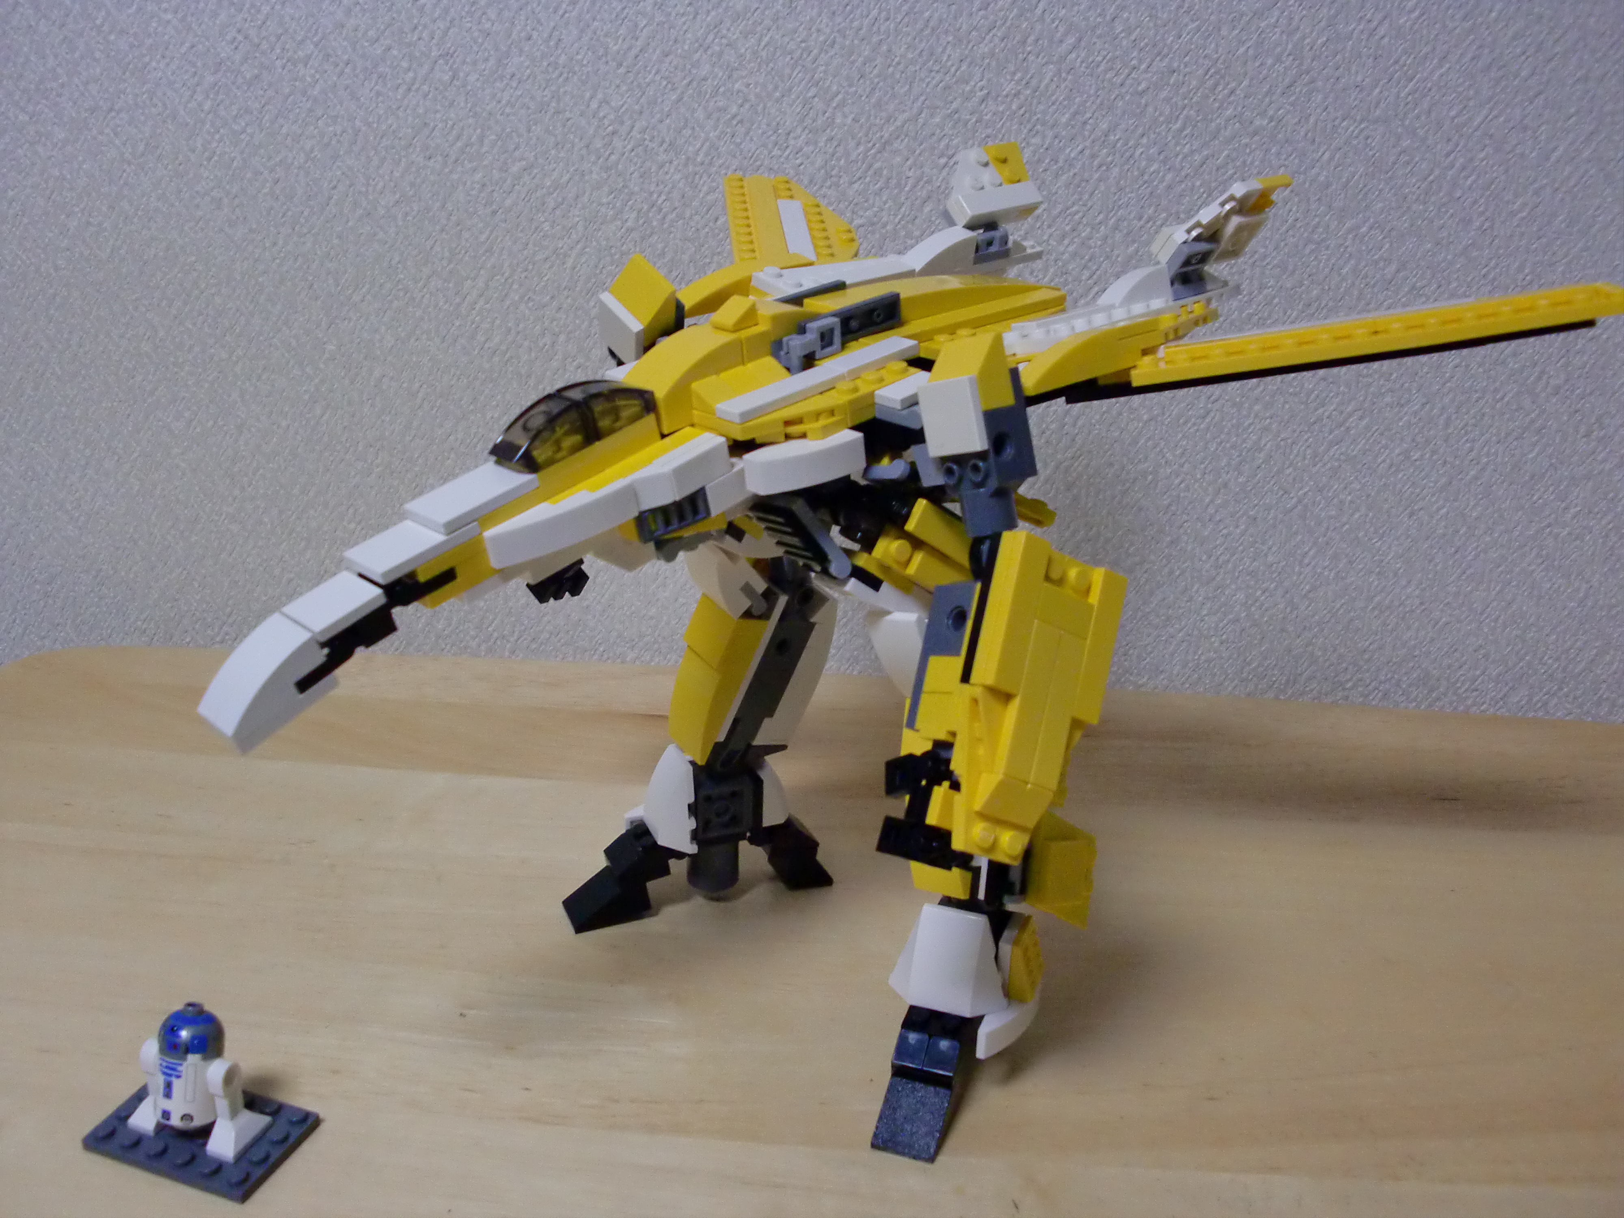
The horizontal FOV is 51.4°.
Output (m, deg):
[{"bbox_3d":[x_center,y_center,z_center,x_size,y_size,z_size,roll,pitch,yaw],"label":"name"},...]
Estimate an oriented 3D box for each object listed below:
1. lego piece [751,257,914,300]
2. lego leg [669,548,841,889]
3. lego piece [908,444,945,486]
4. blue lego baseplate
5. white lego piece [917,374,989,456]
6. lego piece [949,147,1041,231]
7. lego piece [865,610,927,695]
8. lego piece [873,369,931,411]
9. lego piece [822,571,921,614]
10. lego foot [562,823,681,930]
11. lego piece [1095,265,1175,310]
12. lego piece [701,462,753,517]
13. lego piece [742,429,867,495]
[{"bbox_3d":[0.006,-0.088,0.446,0.046,0.005,0.017,-21,44,-40],"label":"lego piece"},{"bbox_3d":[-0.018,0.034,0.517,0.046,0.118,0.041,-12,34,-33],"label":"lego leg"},{"bbox_3d":[0.030,-0.033,0.383,0.009,0.010,0.008,-18,10,-39],"label":"lego piece"},{"bbox_3d":[-0.156,0.133,0.432,0.048,0.005,0.032,12,25,16],"label":"blue lego baseplate"},{"bbox_3d":[0.031,-0.042,0.369,0.003,0.016,0.016,-18,10,-39],"label":"white lego piece"},{"bbox_3d":[0.054,-0.125,0.500,0.029,0.020,0.007,-18,-8,-38],"label":"lego piece"},{"bbox_3d":[0.023,0.011,0.413,0.018,0.022,0.009,-5,22,-43],"label":"lego piece"},{"bbox_3d":[0.023,-0.050,0.385,0.016,0.003,0.008,-27,34,-35],"label":"lego piece"},{"bbox_3d":[0.015,-0.004,0.403,0.028,0.004,0.009,25,66,28],"label":"lego piece"},{"bbox_3d":[-0.060,0.084,0.530,0.034,0.020,0.016,-9,26,-26],"label":"lego foot"},{"bbox_3d":[0.082,-0.082,0.438,0.024,0.010,0.008,-18,11,-38],"label":"lego piece"},{"bbox_3d":[-0.019,-0.029,0.388,0.016,0.008,0.006,-33,36,-31],"label":"lego piece"},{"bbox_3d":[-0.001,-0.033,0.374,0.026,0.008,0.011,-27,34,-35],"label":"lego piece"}]

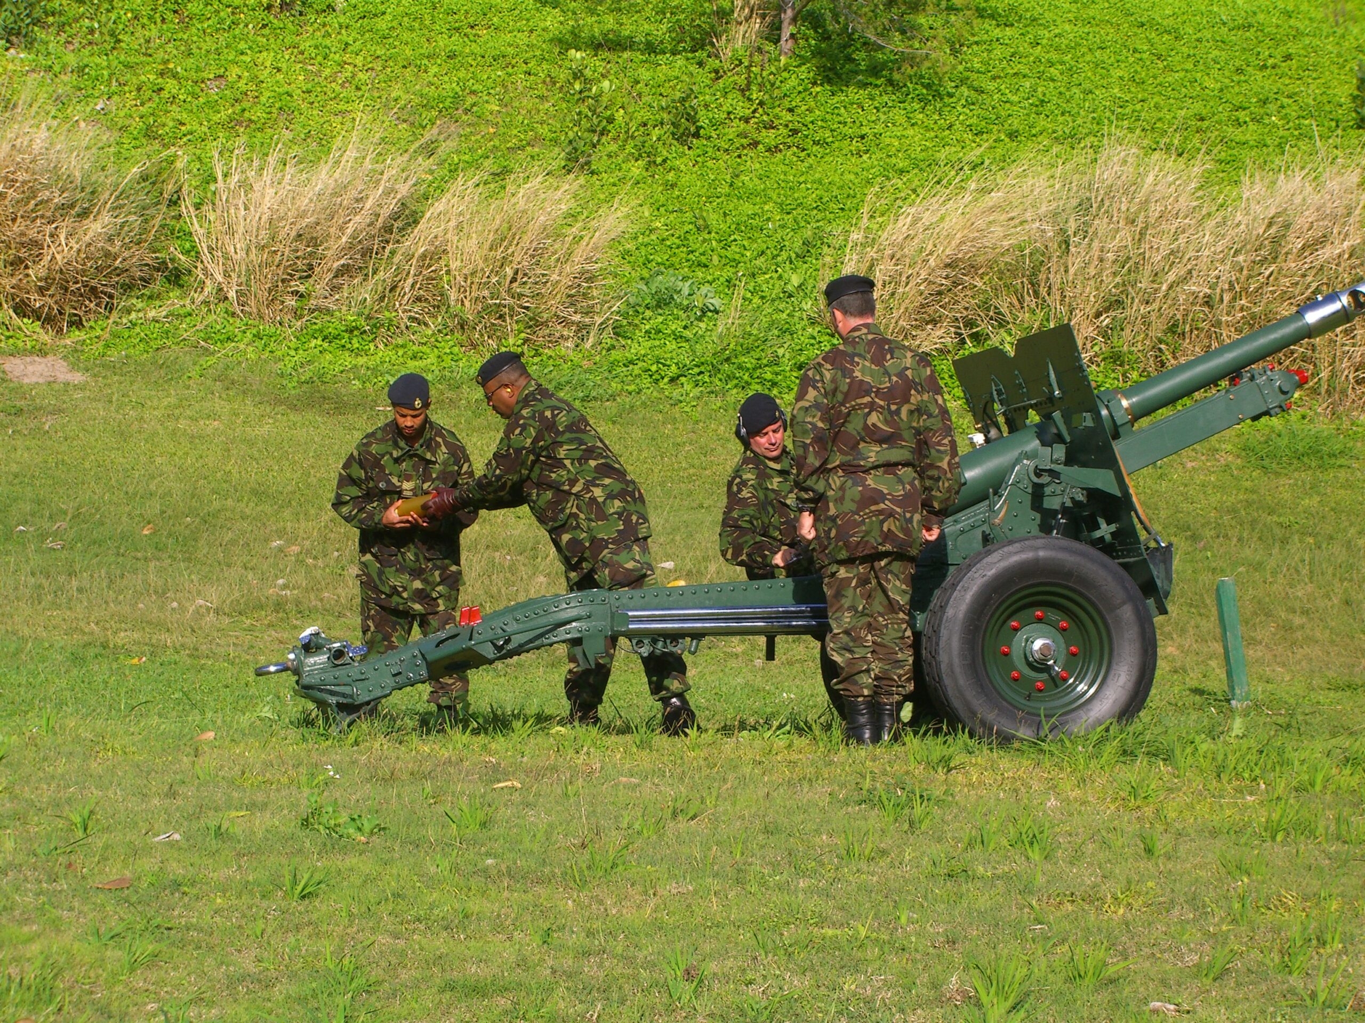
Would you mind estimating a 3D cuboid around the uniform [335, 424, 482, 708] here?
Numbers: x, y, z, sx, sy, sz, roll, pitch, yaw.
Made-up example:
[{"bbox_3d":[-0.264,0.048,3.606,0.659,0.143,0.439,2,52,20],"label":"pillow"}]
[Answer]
[{"bbox_3d":[-1.254,0.226,20.300,0.650,1.290,0.430,0,2,-10],"label":"uniform"}]

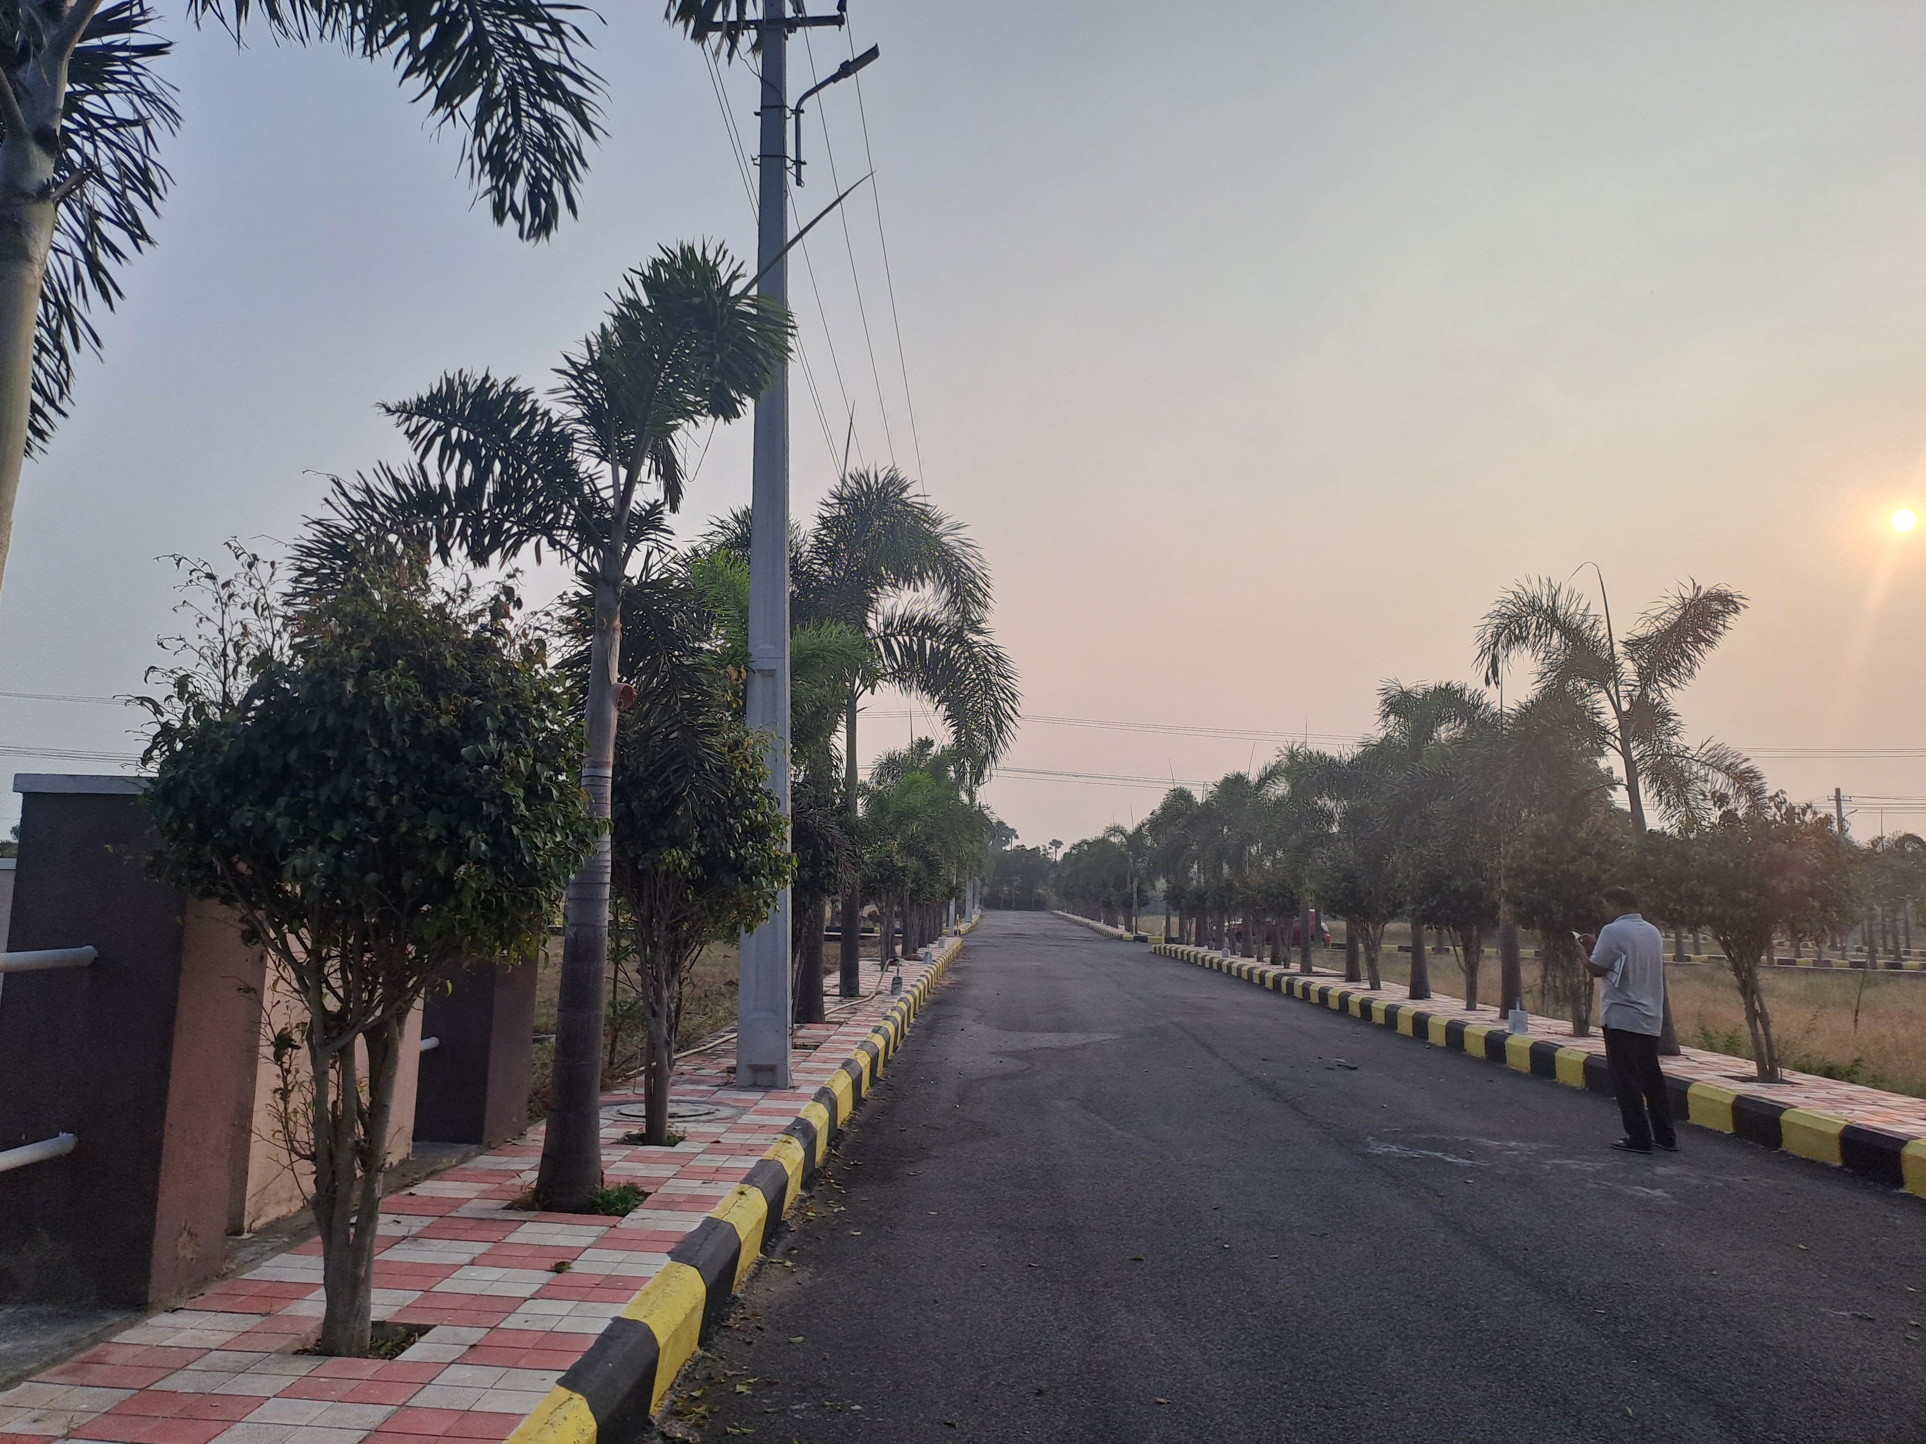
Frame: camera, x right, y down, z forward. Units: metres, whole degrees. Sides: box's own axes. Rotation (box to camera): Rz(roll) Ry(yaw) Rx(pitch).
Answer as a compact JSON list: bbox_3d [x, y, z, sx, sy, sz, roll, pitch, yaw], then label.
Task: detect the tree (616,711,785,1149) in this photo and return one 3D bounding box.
[{"bbox_3d":[-1.426,1.042,7.328,1.034,2.256,1.000,-1,-7,0],"label":"tree"}]

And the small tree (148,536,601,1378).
[{"bbox_3d":[-1.740,0.611,4.044,1.316,2.288,1.250,-1,-7,0],"label":"small tree"}]

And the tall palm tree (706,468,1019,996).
[{"bbox_3d":[-1.302,0.038,17.964,4.040,6.879,3.528,-1,-7,0],"label":"tall palm tree"}]

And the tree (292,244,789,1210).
[{"bbox_3d":[-1.829,-0.085,5.998,2.156,4.164,1.850,-1,-7,0],"label":"tree"}]

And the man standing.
[{"bbox_3d":[4.290,1.888,8.949,0.490,1.644,0.460,3,-8,-28],"label":"man standing"}]

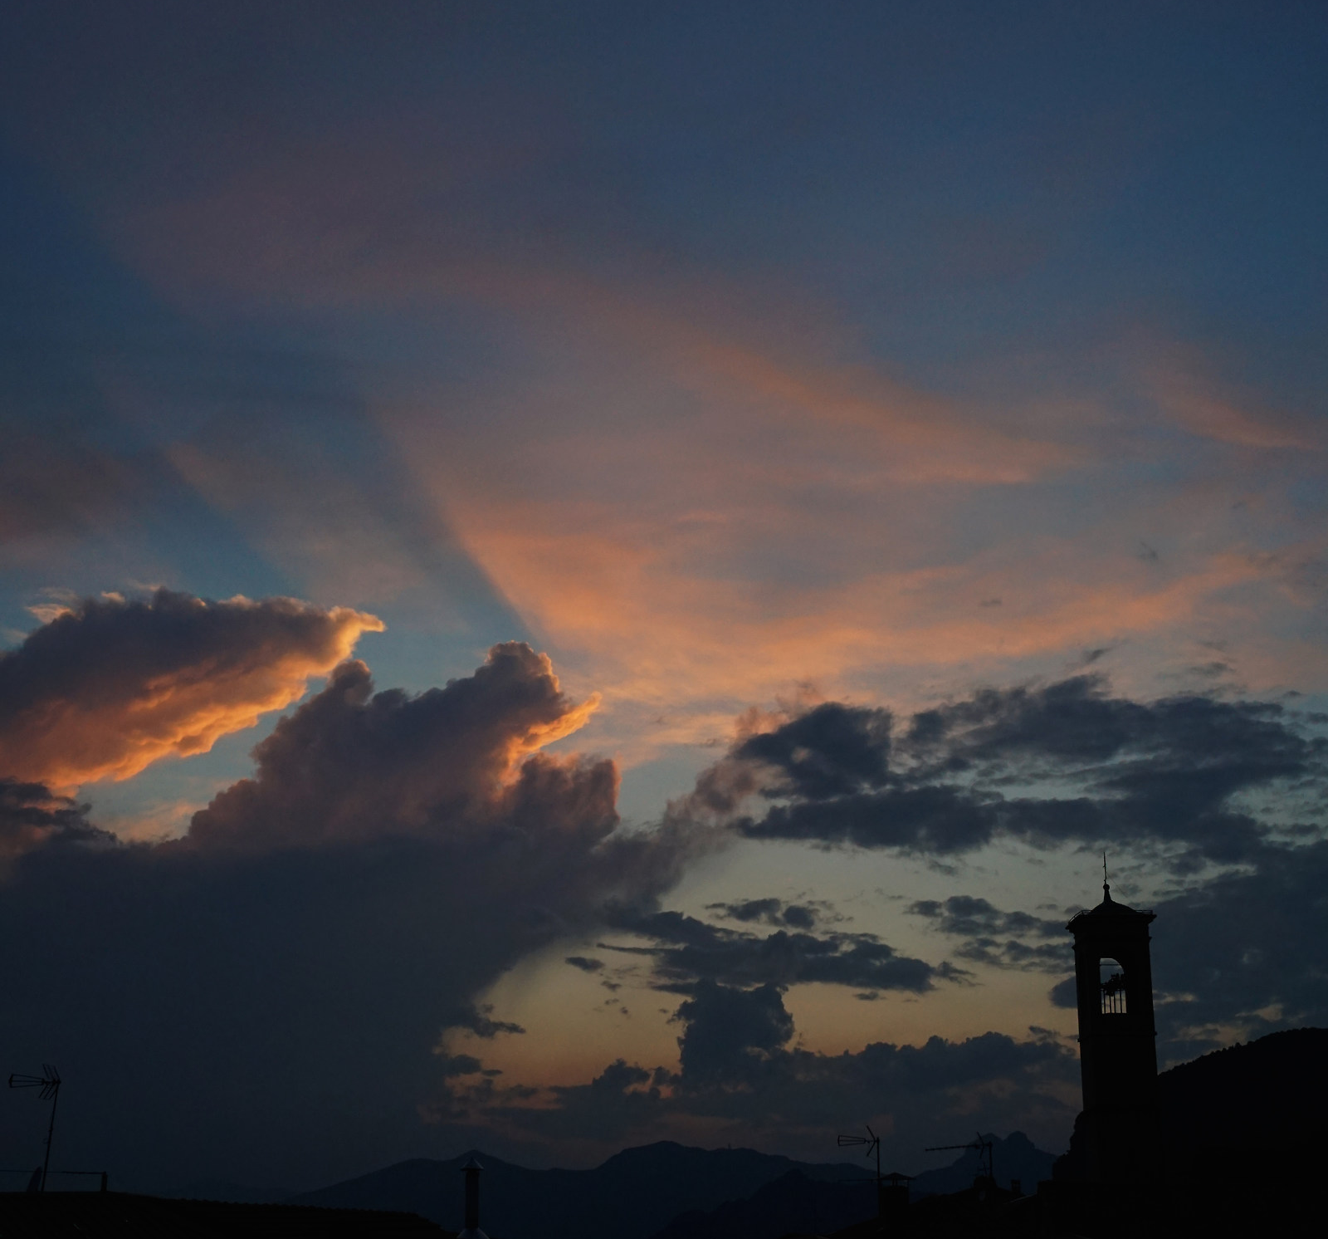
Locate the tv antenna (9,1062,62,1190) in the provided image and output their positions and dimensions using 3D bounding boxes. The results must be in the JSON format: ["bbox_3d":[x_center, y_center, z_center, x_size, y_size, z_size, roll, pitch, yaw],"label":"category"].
[{"bbox_3d":[-11.999,9.723,38.000,0.900,2.362,0.500,-4,-17,12],"label":"tv antenna"}]

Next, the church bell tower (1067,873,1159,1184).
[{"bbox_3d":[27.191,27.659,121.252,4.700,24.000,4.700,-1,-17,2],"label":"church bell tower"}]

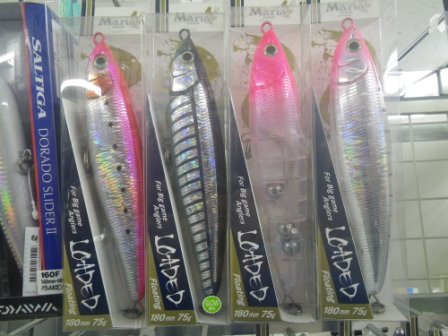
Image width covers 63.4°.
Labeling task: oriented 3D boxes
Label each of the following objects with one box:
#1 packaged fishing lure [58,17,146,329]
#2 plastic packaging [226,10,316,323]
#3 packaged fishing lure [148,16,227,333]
[{"bbox_3d":[-0.078,0.003,0.251,0.053,0.203,0.031,-1,-1,-1],"label":"packaged fishing lure"},{"bbox_3d":[0.031,-0.004,0.248,0.053,0.203,0.031,-1,-2,2],"label":"plastic packaging"},{"bbox_3d":[-0.024,0.000,0.252,0.053,0.203,0.031,-1,-1,-1],"label":"packaged fishing lure"}]

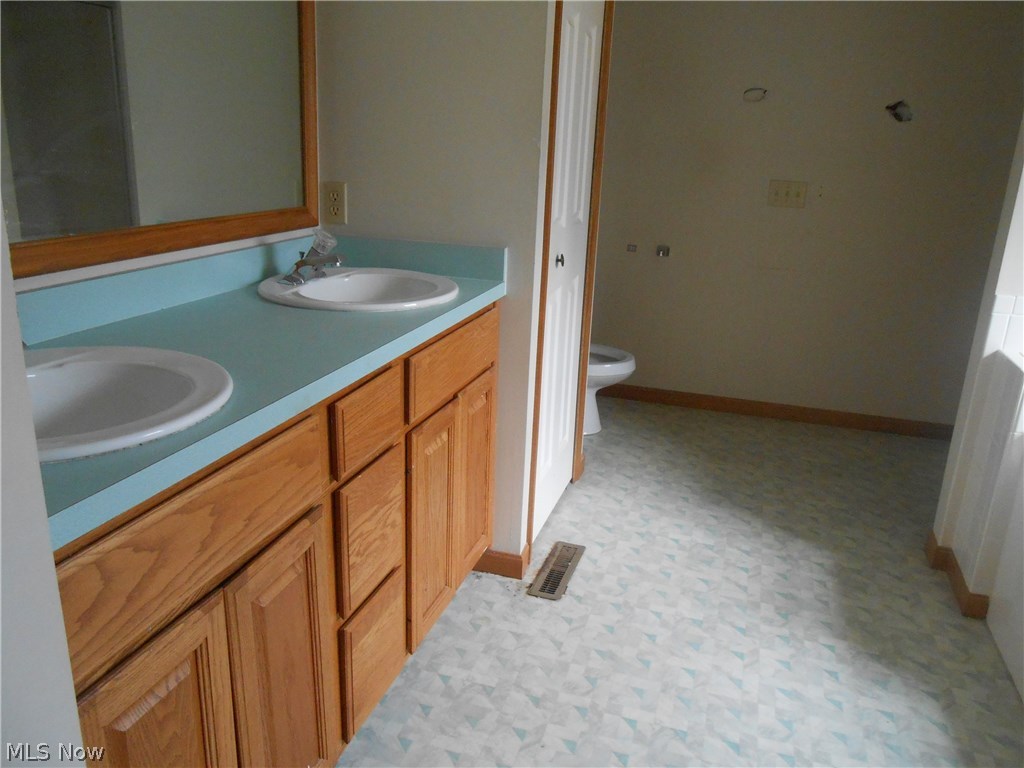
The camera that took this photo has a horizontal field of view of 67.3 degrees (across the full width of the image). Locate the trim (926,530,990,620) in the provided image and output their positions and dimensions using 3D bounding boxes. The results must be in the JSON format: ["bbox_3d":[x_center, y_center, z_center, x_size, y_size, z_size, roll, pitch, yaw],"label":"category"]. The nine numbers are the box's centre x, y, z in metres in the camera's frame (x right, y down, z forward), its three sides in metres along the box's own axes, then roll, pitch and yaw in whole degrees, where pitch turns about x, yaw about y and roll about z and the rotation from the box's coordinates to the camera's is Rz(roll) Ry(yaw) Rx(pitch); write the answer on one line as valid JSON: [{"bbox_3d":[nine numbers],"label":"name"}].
[{"bbox_3d":[1.369,0.572,2.386,0.100,0.080,0.405,7,18,16],"label":"trim"}]

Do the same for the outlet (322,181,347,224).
[{"bbox_3d":[-0.493,-0.505,2.151,0.071,0.115,0.008,7,18,16],"label":"outlet"}]

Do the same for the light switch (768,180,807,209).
[{"bbox_3d":[1.252,-0.860,3.491,0.162,0.115,0.010,7,18,16],"label":"light switch"}]

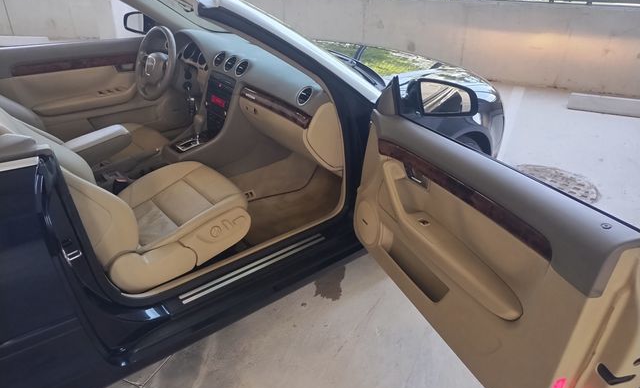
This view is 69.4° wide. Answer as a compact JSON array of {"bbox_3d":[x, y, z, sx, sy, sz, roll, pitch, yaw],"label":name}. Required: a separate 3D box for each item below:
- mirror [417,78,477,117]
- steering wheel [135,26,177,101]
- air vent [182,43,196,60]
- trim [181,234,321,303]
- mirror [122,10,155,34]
[{"bbox_3d":[0.447,-0.338,1.620,0.205,0.130,0.100,-3,29,-8],"label":"mirror"},{"bbox_3d":[-0.821,-0.654,2.340,0.100,0.380,0.380,10,15,-47],"label":"steering wheel"},{"bbox_3d":[-0.700,-0.768,2.490,0.040,0.110,0.110,9,16,-46],"label":"air vent"},{"bbox_3d":[-0.237,0.281,1.823,0.665,0.012,0.046,-21,36,-35],"label":"trim"},{"bbox_3d":[-1.045,-0.990,2.676,0.205,0.130,0.100,20,34,29],"label":"mirror"}]

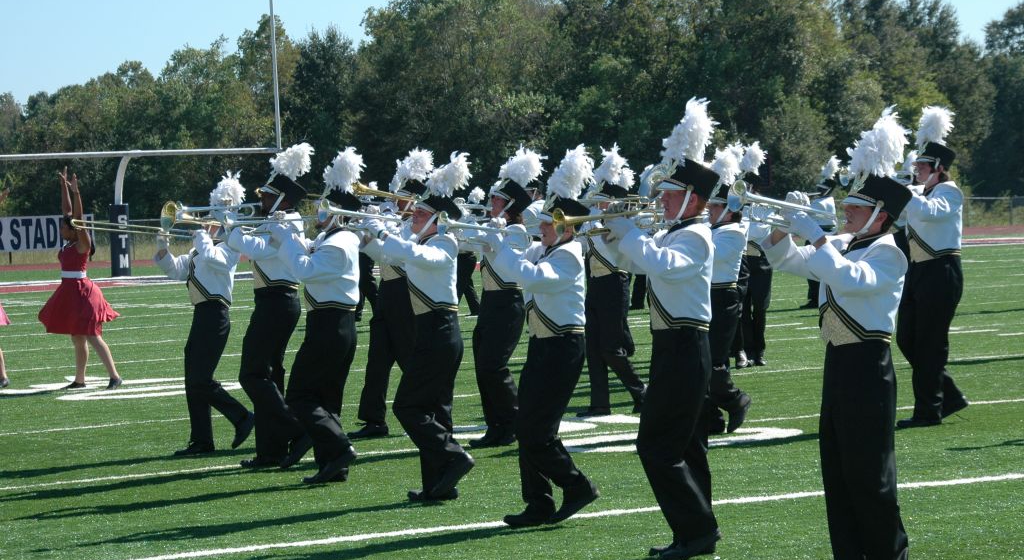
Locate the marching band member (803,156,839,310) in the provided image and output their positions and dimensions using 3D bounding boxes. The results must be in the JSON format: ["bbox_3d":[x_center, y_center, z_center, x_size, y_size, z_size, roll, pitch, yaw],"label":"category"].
[{"bbox_3d":[3.844,-0.592,39.643,0.485,1.875,0.510,-3,2,-23],"label":"marching band member"}]

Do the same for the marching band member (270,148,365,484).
[{"bbox_3d":[-1.162,0.217,19.200,0.550,1.990,0.520,-4,2,-25],"label":"marching band member"}]

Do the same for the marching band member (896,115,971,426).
[{"bbox_3d":[2.769,-0.087,21.200,0.570,2.100,0.520,-4,2,-25],"label":"marching band member"}]

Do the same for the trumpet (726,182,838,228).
[{"bbox_3d":[1.088,-0.296,12.800,0.490,0.165,0.130,13,-6,-27],"label":"trumpet"}]

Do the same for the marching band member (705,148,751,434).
[{"bbox_3d":[1.319,0.074,20.624,0.504,1.835,0.510,-3,2,-23],"label":"marching band member"}]

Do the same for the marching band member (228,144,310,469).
[{"bbox_3d":[-1.510,0.165,19.811,0.504,1.997,0.510,-3,2,-23],"label":"marching band member"}]

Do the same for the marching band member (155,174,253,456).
[{"bbox_3d":[-2.105,0.233,21.850,0.660,1.920,0.520,-4,2,-25],"label":"marching band member"}]

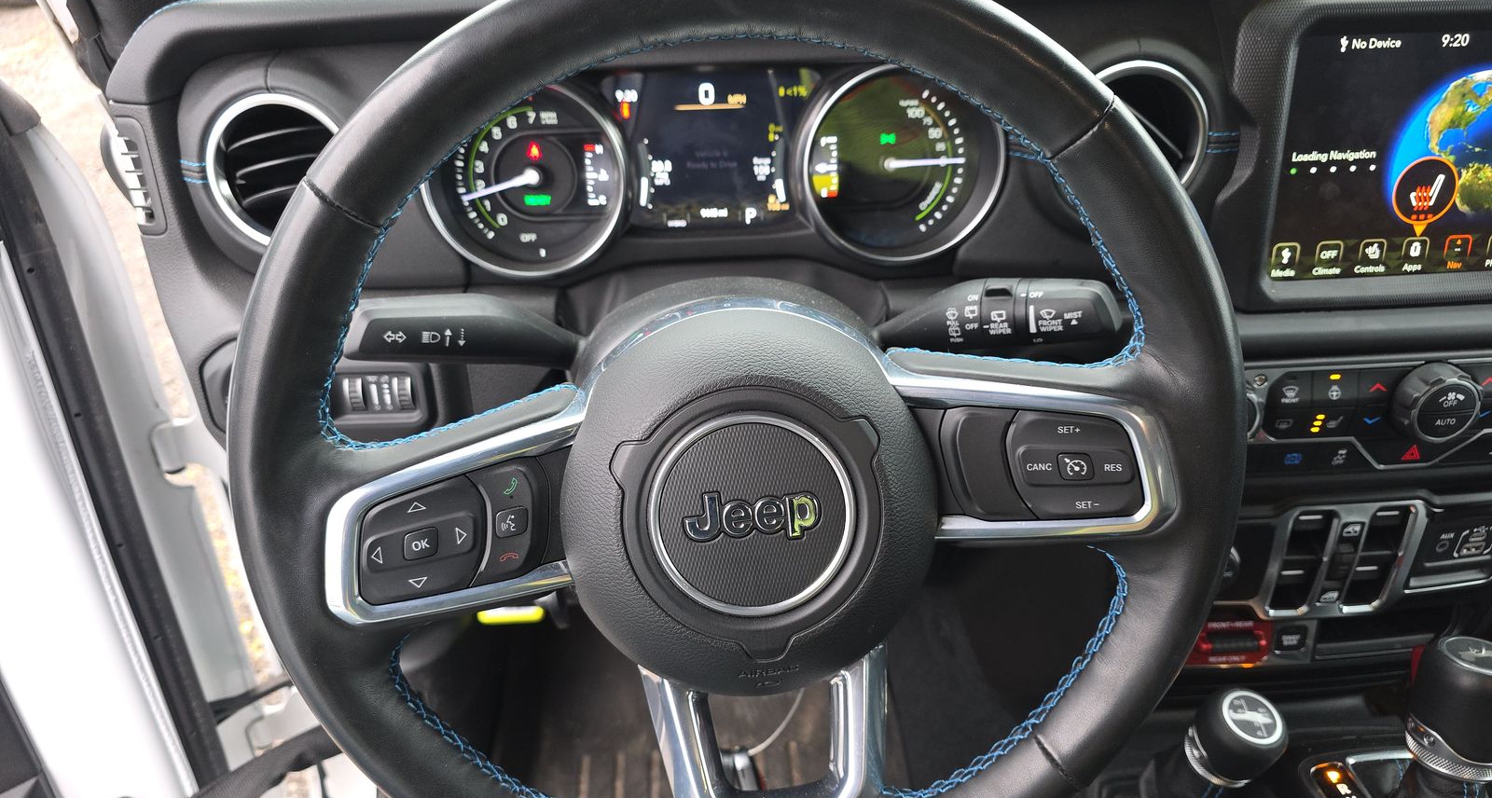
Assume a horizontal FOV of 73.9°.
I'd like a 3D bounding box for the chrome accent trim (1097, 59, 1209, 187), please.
[{"bbox_3d":[0.225,-0.155,0.586,0.090,0.090,0.045,-3,13,-3],"label":"chrome accent trim"}]

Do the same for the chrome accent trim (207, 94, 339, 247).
[{"bbox_3d":[-0.252,-0.123,0.544,0.086,0.086,0.018,1,20,3],"label":"chrome accent trim"}]

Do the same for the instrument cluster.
[{"bbox_3d":[-0.017,-0.136,0.579,0.332,0.120,0.050,-3,25,-2],"label":"instrument cluster"}]

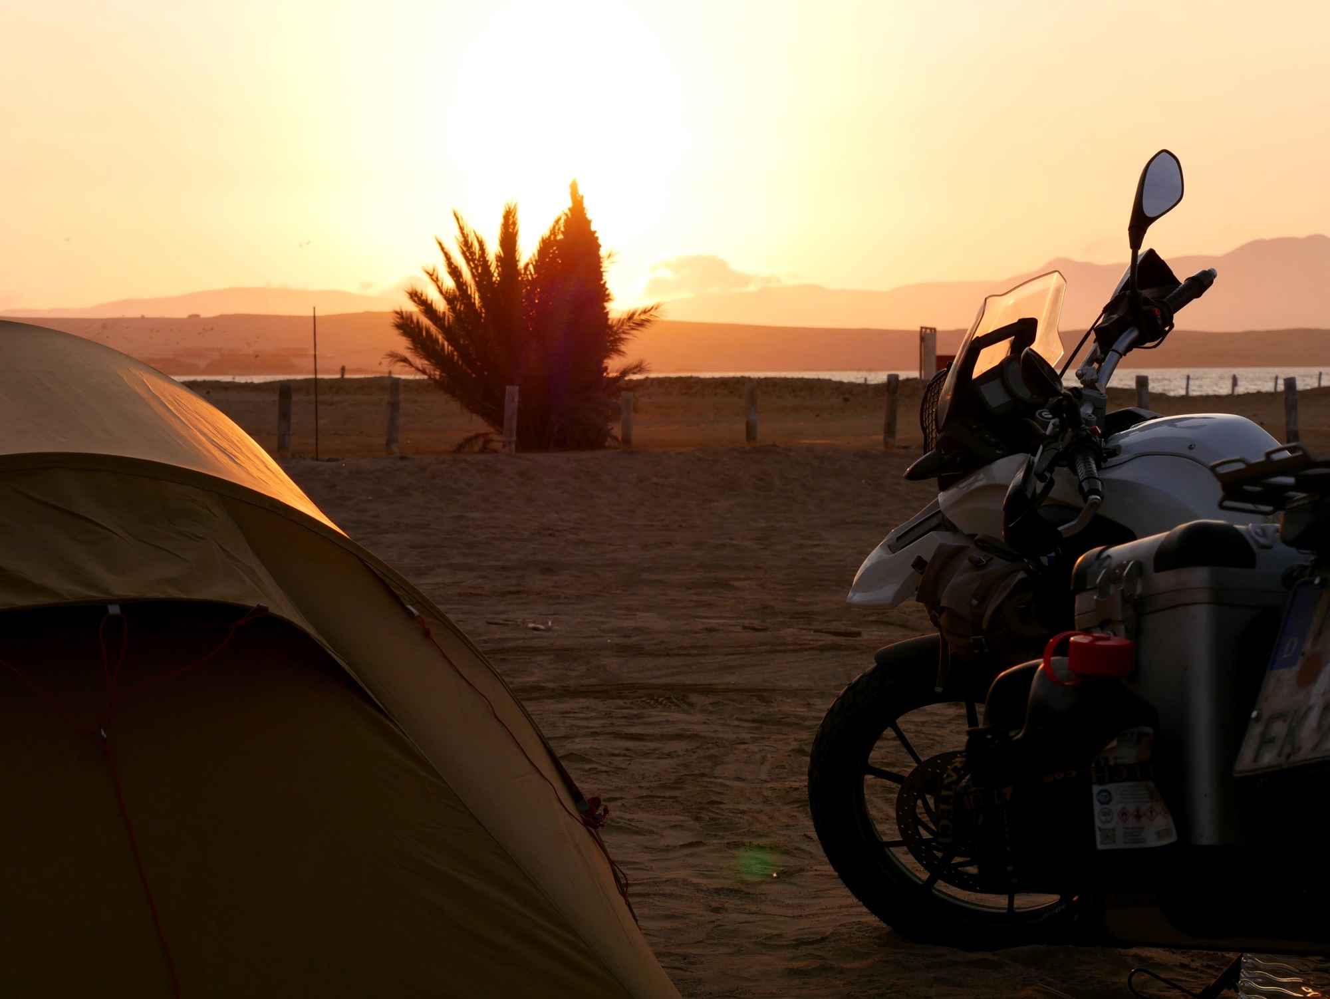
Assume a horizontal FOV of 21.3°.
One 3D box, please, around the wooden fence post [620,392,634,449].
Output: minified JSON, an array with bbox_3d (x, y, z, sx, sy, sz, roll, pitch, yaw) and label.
[{"bbox_3d":[-0.565,-1.173,52.000,0.165,0.864,0.165,0,2,0],"label":"wooden fence post"}]

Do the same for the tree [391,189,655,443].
[{"bbox_3d":[-2.173,-2.794,54.000,3.995,4.080,3.669,0,2,0],"label":"tree"}]

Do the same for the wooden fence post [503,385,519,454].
[{"bbox_3d":[-2.268,-1.177,52.000,0.188,1.009,0.188,0,2,0],"label":"wooden fence post"}]

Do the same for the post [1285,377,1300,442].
[{"bbox_3d":[8.790,-1.208,49.500,0.167,1.019,0.167,0,2,0],"label":"post"}]

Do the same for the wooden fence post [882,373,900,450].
[{"bbox_3d":[3.259,-1.263,51.000,0.177,1.117,0.177,0,2,0],"label":"wooden fence post"}]

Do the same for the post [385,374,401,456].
[{"bbox_3d":[-4.018,-1.220,52.200,0.189,1.151,0.189,0,2,0],"label":"post"}]

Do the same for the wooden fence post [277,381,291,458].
[{"bbox_3d":[-5.652,-1.196,52.500,0.193,1.127,0.193,0,2,0],"label":"wooden fence post"}]

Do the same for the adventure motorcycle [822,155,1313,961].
[{"bbox_3d":[1.031,0.196,5.926,0.930,1.420,2.200,-11,8,-36],"label":"adventure motorcycle"}]

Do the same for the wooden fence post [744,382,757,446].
[{"bbox_3d":[1.248,-1.249,51.500,0.160,0.984,0.160,0,2,0],"label":"wooden fence post"}]

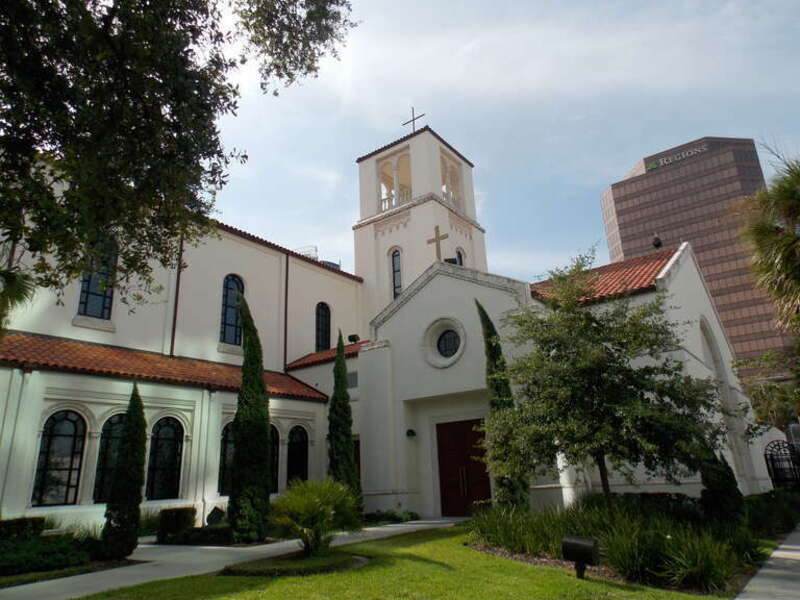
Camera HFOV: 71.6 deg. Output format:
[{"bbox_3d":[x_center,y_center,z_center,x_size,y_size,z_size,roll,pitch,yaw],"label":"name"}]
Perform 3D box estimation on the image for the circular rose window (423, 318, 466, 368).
[{"bbox_3d":[1.654,1.531,19.553,1.760,1.770,0.300,-15,-22,34],"label":"circular rose window"}]

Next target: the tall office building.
[{"bbox_3d":[84.086,3.649,150.614,39.500,82.500,38.000,-15,-22,34],"label":"tall office building"}]

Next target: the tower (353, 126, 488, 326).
[{"bbox_3d":[1.573,1.033,34.905,6.100,22.350,6.200,-15,-22,34],"label":"tower"}]

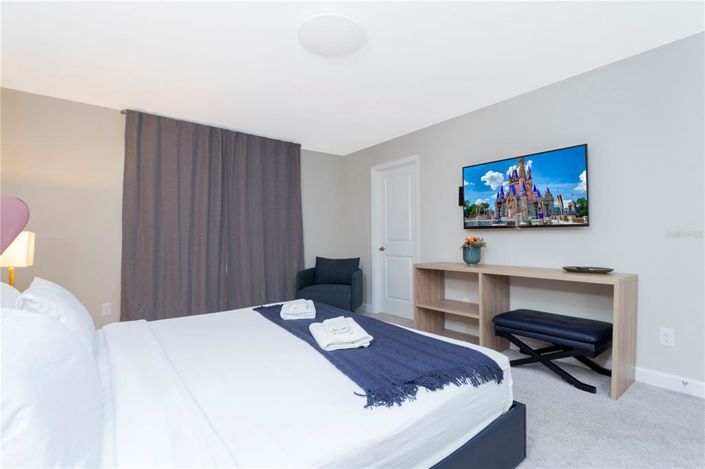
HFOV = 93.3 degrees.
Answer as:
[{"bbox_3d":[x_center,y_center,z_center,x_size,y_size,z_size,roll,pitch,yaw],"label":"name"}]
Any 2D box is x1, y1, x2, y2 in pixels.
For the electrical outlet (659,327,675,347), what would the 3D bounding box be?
[{"bbox_3d":[2.211,0.726,2.339,0.012,0.120,0.077,1,-2,-38],"label":"electrical outlet"}]

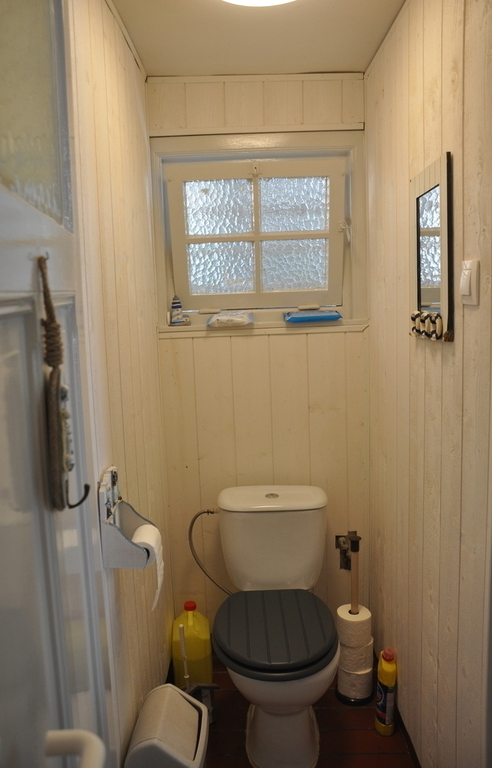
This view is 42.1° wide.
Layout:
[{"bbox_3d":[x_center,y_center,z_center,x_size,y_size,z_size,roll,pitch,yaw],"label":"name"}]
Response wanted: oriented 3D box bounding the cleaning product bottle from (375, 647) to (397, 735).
[{"bbox_3d":[0.456,0.990,2.082,0.060,0.279,0.085,-3,8,-4],"label":"cleaning product bottle"}]

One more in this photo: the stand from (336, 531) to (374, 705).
[{"bbox_3d":[0.380,0.812,2.241,0.137,0.590,0.137,-2,8,0],"label":"stand"}]

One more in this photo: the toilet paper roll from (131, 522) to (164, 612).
[{"bbox_3d":[-0.223,0.419,1.456,0.062,0.167,0.100,-2,8,0],"label":"toilet paper roll"}]

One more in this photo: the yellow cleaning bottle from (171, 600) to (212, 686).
[{"bbox_3d":[-0.199,0.960,2.407,0.139,0.293,0.165,-2,8,0],"label":"yellow cleaning bottle"}]

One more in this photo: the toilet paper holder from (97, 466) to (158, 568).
[{"bbox_3d":[-0.259,0.282,1.431,0.097,0.210,0.155,-2,8,0],"label":"toilet paper holder"}]

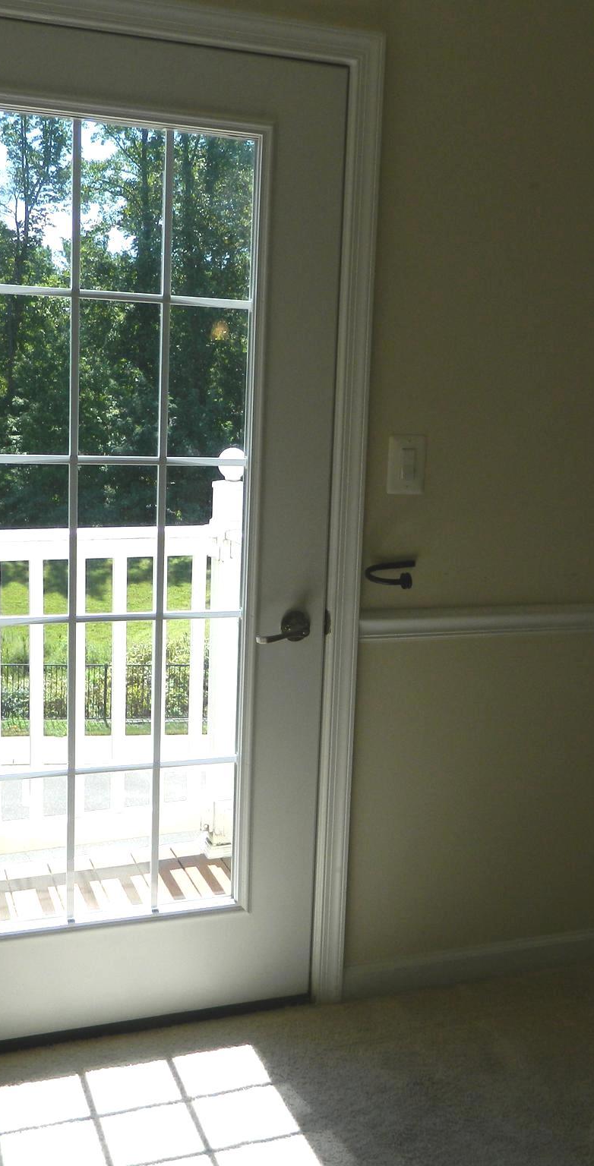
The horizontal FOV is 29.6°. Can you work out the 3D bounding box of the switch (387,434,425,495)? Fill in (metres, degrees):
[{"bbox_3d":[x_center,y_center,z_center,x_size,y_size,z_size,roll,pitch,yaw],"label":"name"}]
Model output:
[{"bbox_3d":[0.237,-0.255,2.433,0.081,0.125,0.011,-1,9,-20],"label":"switch"}]

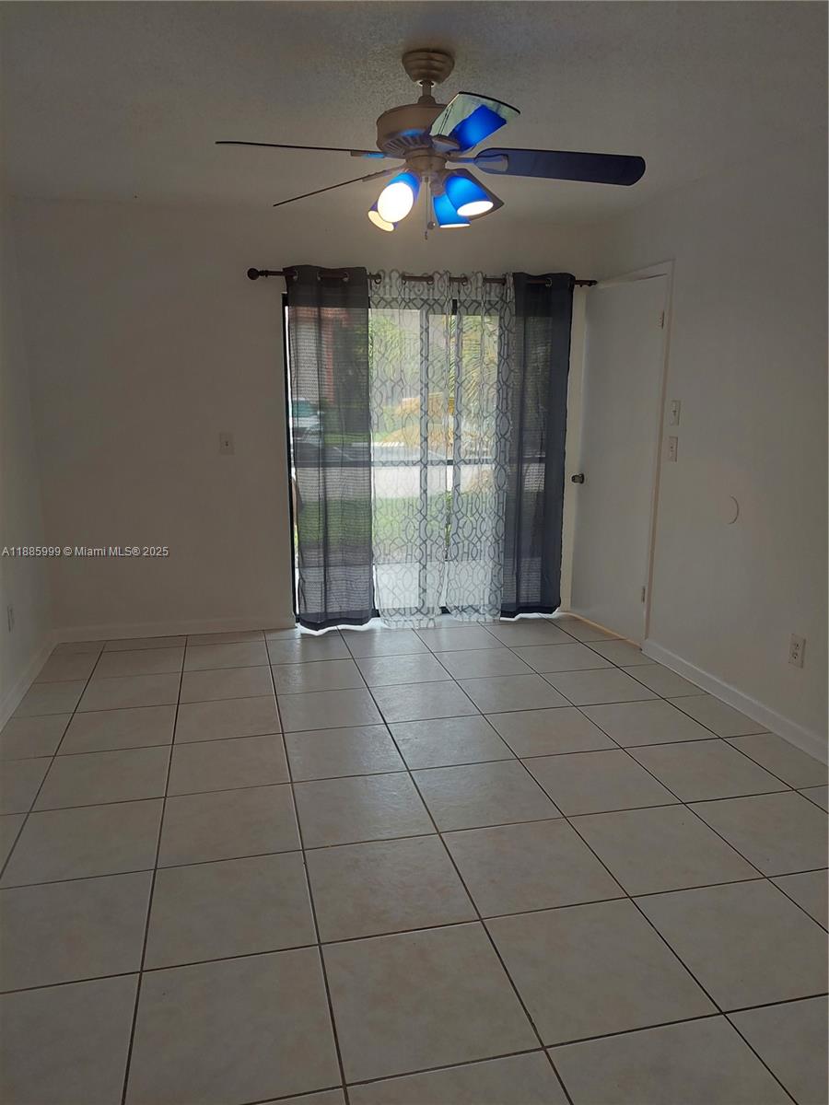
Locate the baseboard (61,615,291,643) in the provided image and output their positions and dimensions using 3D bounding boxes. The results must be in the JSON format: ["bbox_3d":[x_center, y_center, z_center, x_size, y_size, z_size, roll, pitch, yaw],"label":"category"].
[{"bbox_3d":[-1.429,0.469,4.681,1.399,0.082,0.014,-2,11,-13],"label":"baseboard"}]

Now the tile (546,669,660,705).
[{"bbox_3d":[0.934,0.683,3.890,0.450,0.010,0.443,-2,12,-13],"label":"tile"}]

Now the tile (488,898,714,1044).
[{"bbox_3d":[0.457,1.054,1.960,0.446,0.010,0.441,-2,12,-13],"label":"tile"}]

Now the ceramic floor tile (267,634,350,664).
[{"bbox_3d":[-0.607,0.569,4.432,0.450,0.010,0.450,-2,11,-13],"label":"ceramic floor tile"}]

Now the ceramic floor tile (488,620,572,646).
[{"bbox_3d":[0.732,0.521,4.868,0.455,0.012,0.455,-2,11,-13],"label":"ceramic floor tile"}]

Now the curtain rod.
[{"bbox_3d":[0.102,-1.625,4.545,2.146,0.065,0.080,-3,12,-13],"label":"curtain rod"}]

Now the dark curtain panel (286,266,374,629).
[{"bbox_3d":[-0.497,-0.584,4.533,0.490,2.100,0.100,-2,12,-13],"label":"dark curtain panel"}]

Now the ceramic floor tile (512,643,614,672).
[{"bbox_3d":[0.844,0.609,4.408,0.455,0.012,0.455,-2,11,-13],"label":"ceramic floor tile"}]

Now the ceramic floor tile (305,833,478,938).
[{"bbox_3d":[-0.084,0.994,2.295,0.450,0.010,0.450,-2,11,-13],"label":"ceramic floor tile"}]

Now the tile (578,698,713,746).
[{"bbox_3d":[1.041,0.771,3.466,0.450,0.010,0.443,-2,12,-13],"label":"tile"}]

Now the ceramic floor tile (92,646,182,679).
[{"bbox_3d":[-1.489,0.600,4.188,0.450,0.010,0.443,-2,12,-13],"label":"ceramic floor tile"}]

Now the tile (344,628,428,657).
[{"bbox_3d":[-0.165,0.541,4.492,0.446,0.010,0.441,-2,12,-13],"label":"tile"}]

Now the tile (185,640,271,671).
[{"bbox_3d":[-1.040,0.578,4.279,0.446,0.010,0.441,-2,12,-13],"label":"tile"}]

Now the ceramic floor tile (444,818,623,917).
[{"bbox_3d":[0.360,0.981,2.409,0.450,0.010,0.443,-2,12,-13],"label":"ceramic floor tile"}]

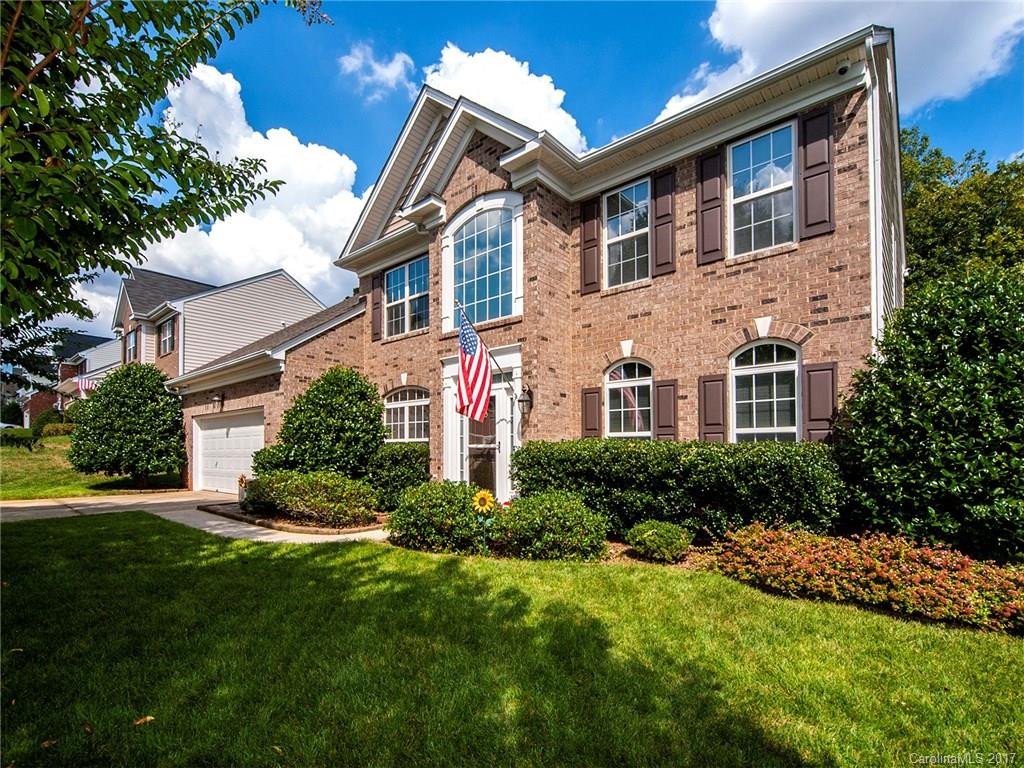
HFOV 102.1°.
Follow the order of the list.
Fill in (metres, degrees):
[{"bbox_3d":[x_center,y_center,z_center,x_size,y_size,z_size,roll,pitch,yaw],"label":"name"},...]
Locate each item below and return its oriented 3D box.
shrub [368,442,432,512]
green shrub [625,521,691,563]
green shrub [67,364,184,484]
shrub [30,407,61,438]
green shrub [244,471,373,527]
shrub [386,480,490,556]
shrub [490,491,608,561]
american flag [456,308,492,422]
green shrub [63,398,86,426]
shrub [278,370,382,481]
[{"bbox_3d":[-2.412,1.966,8.800,1.300,1.400,1.250,-5,-7,39],"label":"shrub"},{"bbox_3d":[1.888,2.016,5.300,0.800,0.500,0.750,-5,-7,39],"label":"green shrub"},{"bbox_3d":[-12.134,1.334,13.000,3.600,3.750,3.600,-5,-7,39],"label":"green shrub"},{"bbox_3d":[-29.290,2.417,26.000,1.900,2.000,1.900,-5,-7,39],"label":"shrub"},{"bbox_3d":[-3.833,2.138,7.800,2.300,0.900,1.500,-5,-7,39],"label":"green shrub"},{"bbox_3d":[-1.079,1.905,6.000,1.400,0.900,1.350,-1,-6,0],"label":"shrub"},{"bbox_3d":[0.507,1.859,5.600,1.500,0.800,1.300,-5,-7,39],"label":"shrub"},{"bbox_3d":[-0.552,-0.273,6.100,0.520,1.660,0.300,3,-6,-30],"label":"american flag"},{"bbox_3d":[-27.344,1.789,26.000,1.800,1.800,1.800,-5,-7,39],"label":"green shrub"},{"bbox_3d":[-4.011,1.066,9.100,2.350,2.900,2.350,-5,-7,39],"label":"shrub"}]

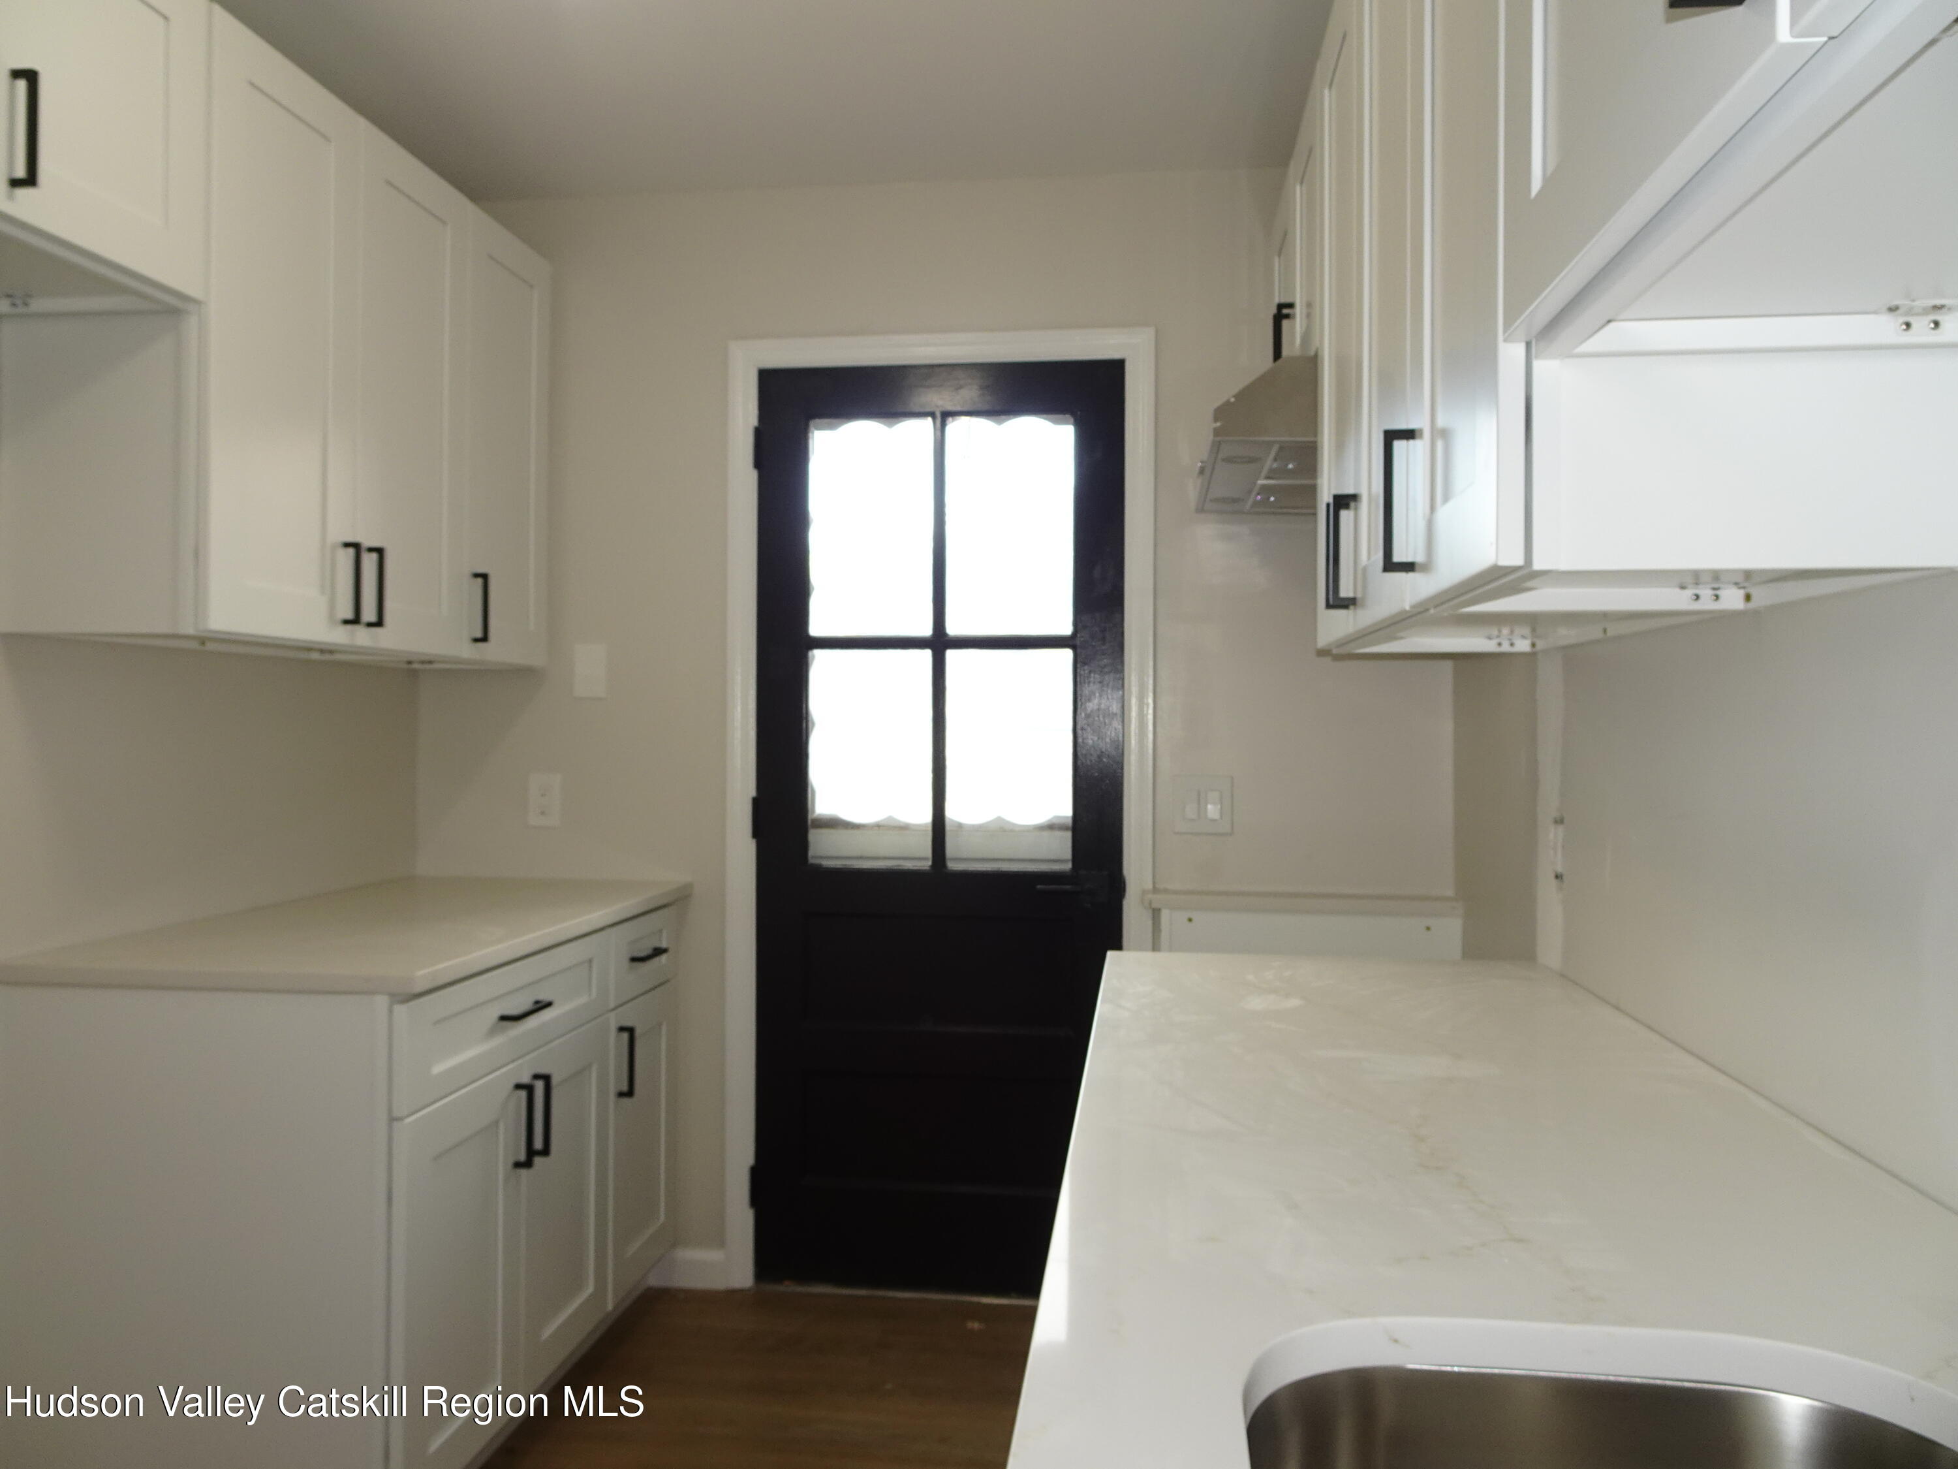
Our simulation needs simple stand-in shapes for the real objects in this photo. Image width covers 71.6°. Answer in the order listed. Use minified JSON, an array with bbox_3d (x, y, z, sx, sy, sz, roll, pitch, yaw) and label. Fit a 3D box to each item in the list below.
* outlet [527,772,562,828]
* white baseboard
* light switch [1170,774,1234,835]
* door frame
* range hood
[{"bbox_3d":[-0.981,0.148,3.066,0.073,0.117,0.010,0,0,7],"label":"outlet"},{"bbox_3d":[-0.655,1.188,3.027,0.190,0.085,0.014,0,0,7],"label":"white baseboard"},{"bbox_3d":[0.477,0.152,2.883,0.122,0.122,0.012,0,0,7],"label":"light switch"},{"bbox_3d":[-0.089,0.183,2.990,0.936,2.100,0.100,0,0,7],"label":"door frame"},{"bbox_3d":[0.667,-0.523,2.460,0.512,0.132,0.755,0,0,7],"label":"range hood"}]

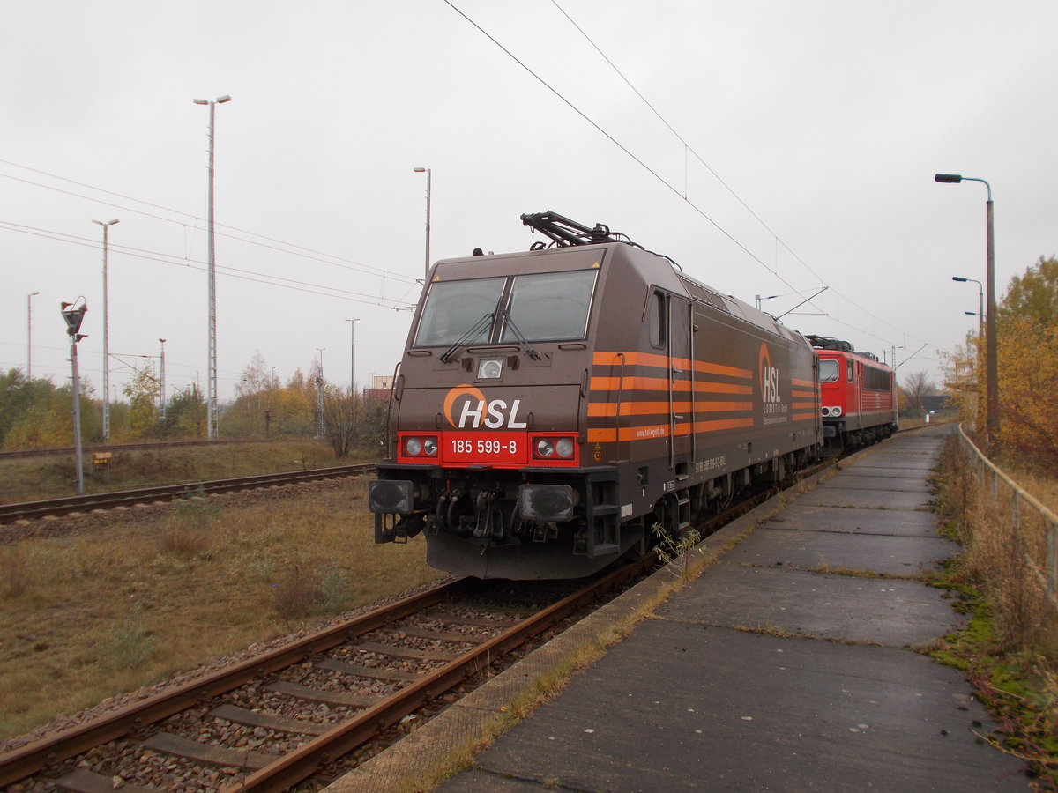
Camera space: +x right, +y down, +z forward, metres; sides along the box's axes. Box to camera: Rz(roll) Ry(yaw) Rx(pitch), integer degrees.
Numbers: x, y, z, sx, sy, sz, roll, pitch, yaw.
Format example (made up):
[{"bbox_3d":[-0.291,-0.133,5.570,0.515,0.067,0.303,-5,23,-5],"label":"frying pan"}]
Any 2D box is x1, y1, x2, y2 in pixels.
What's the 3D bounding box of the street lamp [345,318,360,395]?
[{"bbox_3d":[-25.000,-3.640,130.000,2.300,14.900,0.500,-1,-1,23],"label":"street lamp"}]

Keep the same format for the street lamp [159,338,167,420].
[{"bbox_3d":[-28.731,-0.294,72.000,0.700,8.370,0.420,-1,-1,23],"label":"street lamp"}]

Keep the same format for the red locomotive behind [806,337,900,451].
[{"bbox_3d":[13.900,0.048,40.700,3.050,4.500,19.400,-1,-1,26],"label":"red locomotive behind"}]

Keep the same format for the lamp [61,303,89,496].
[{"bbox_3d":[-11.356,-0.005,23.000,0.600,4.950,0.420,-3,-1,23],"label":"lamp"}]

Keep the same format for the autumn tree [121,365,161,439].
[{"bbox_3d":[-25.413,0.403,60.000,2.600,4.900,2.500,0,-1,0],"label":"autumn tree"}]

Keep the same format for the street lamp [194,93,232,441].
[{"bbox_3d":[-17.590,-7.118,51.000,2.350,19.260,0.500,-1,-1,23],"label":"street lamp"}]

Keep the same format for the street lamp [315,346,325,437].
[{"bbox_3d":[-18.835,-0.370,83.000,1.050,7.980,0.600,-1,-1,23],"label":"street lamp"}]

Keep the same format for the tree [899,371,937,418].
[{"bbox_3d":[45.848,-0.157,108.000,4.200,5.760,4.000,0,-1,0],"label":"tree"}]

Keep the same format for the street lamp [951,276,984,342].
[{"bbox_3d":[18.814,-1.650,39.211,1.250,6.940,0.300,-1,-1,26],"label":"street lamp"}]

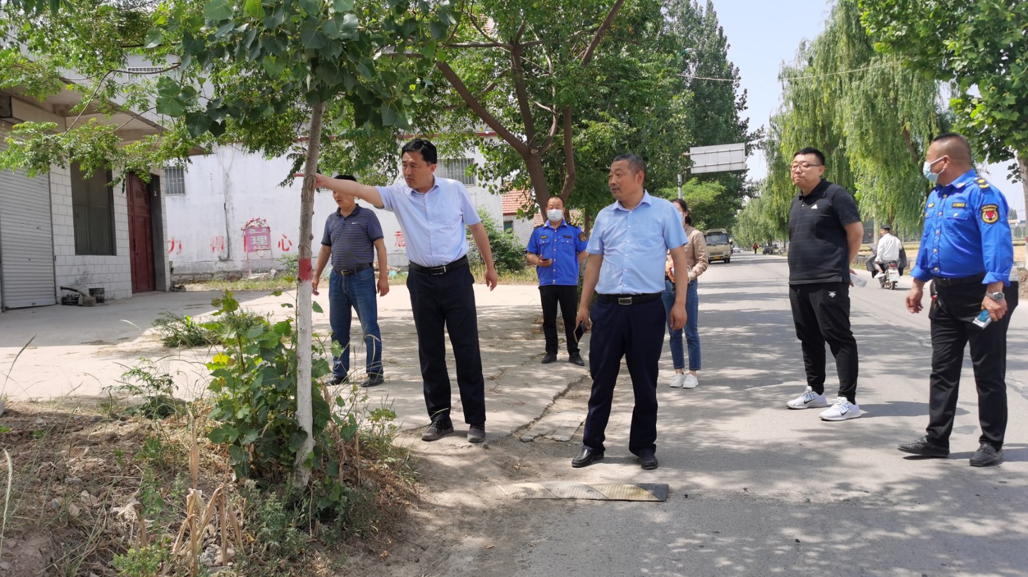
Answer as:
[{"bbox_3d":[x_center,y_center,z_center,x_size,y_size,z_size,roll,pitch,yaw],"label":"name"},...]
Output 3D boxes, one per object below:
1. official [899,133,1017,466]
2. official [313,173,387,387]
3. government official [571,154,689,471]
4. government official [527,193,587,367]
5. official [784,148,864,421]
[{"bbox_3d":[2.426,0.055,4.360,0.470,1.730,0.560,-3,3,-22],"label":"official"},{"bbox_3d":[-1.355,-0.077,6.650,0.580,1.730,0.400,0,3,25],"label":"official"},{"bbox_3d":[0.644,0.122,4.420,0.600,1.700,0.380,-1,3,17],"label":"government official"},{"bbox_3d":[0.445,-0.094,8.150,0.600,1.700,0.380,-1,3,10],"label":"government official"},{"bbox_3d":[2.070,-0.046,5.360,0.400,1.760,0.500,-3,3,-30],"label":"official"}]

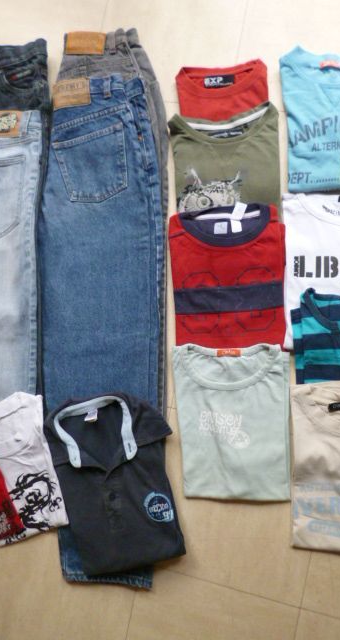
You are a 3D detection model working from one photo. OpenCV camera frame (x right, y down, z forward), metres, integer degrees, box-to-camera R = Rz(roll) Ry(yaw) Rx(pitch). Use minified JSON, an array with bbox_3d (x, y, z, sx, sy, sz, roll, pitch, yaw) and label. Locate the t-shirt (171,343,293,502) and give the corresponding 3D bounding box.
[{"bbox_3d":[0.118,0.186,0.832,0.215,0.030,0.287,-3,85,11],"label":"t-shirt"}]

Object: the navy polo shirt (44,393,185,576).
[{"bbox_3d":[-0.094,0.293,0.827,0.235,0.035,0.320,-16,83,10],"label":"navy polo shirt"}]

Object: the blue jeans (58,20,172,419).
[{"bbox_3d":[-0.119,-0.122,0.906,0.252,0.040,1.002,-2,85,11],"label":"blue jeans"}]

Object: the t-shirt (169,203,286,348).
[{"bbox_3d":[0.113,-0.071,0.852,0.220,0.030,0.292,-2,85,11],"label":"t-shirt"}]

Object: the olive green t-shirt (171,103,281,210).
[{"bbox_3d":[0.111,-0.278,0.868,0.218,0.030,0.270,-3,85,11],"label":"olive green t-shirt"}]

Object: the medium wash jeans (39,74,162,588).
[{"bbox_3d":[-0.136,-0.002,0.880,0.258,0.040,1.004,-3,85,11],"label":"medium wash jeans"}]

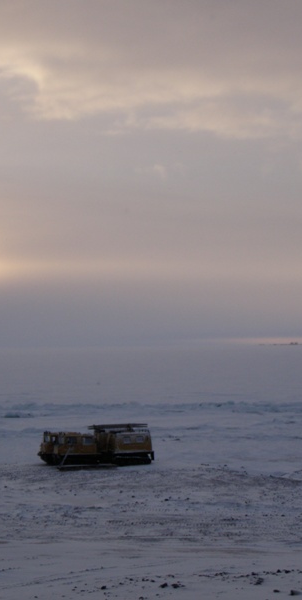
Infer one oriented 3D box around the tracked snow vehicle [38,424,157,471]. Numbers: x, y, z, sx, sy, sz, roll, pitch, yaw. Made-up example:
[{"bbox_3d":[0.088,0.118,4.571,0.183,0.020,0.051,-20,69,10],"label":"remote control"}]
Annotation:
[{"bbox_3d":[-3.503,9.293,76.000,7.100,2.650,2.000,1,-3,-31],"label":"tracked snow vehicle"}]

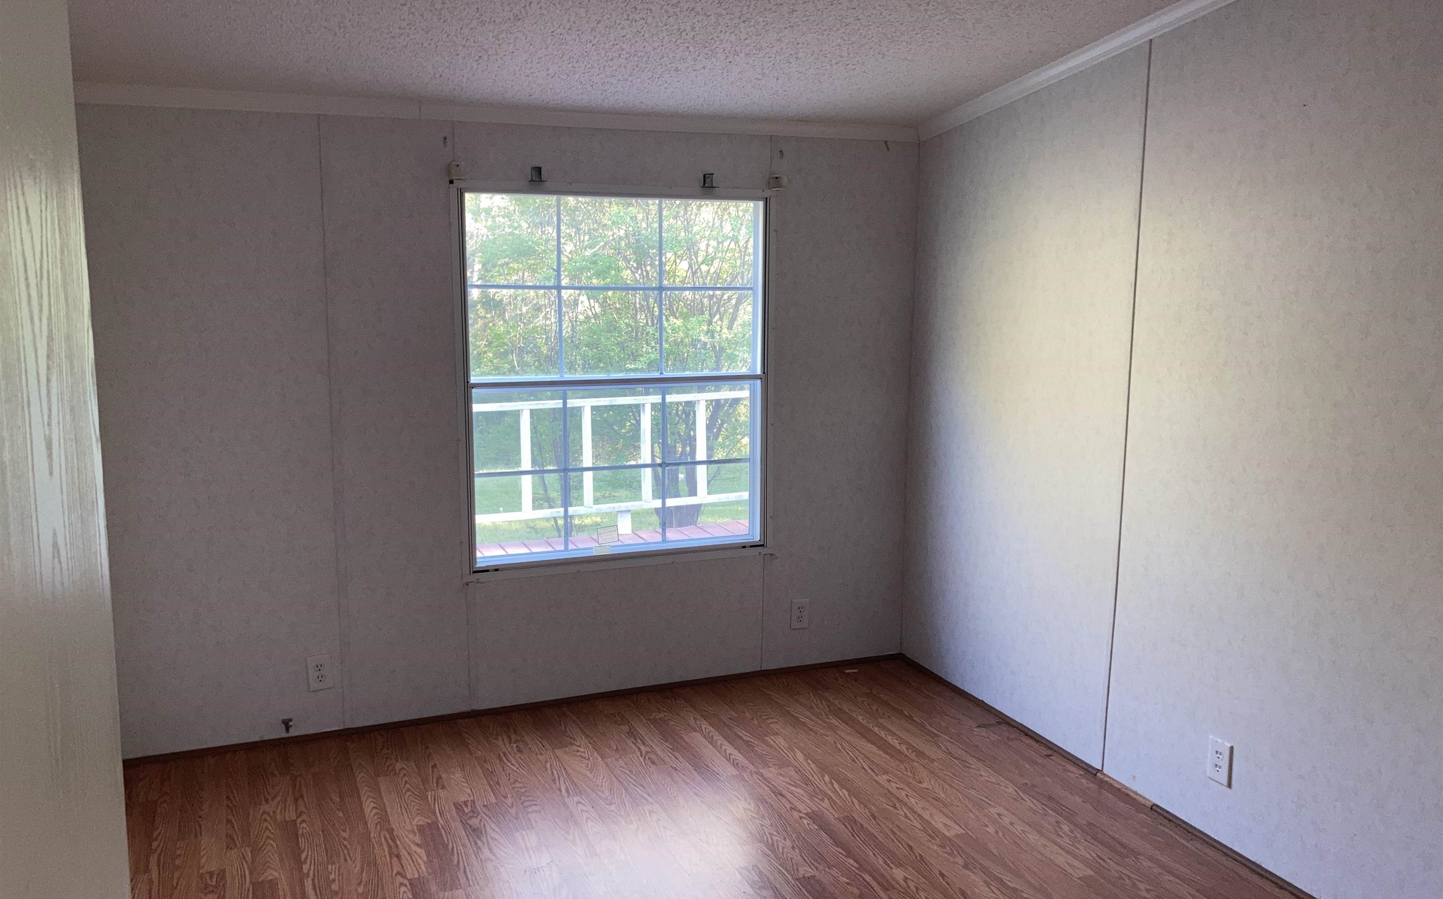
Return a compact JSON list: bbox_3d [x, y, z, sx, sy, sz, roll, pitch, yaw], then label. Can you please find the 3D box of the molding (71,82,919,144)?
[{"bbox_3d":[-0.589,-1.100,3.843,2.900,0.058,0.036,-4,10,-22],"label":"molding"}]

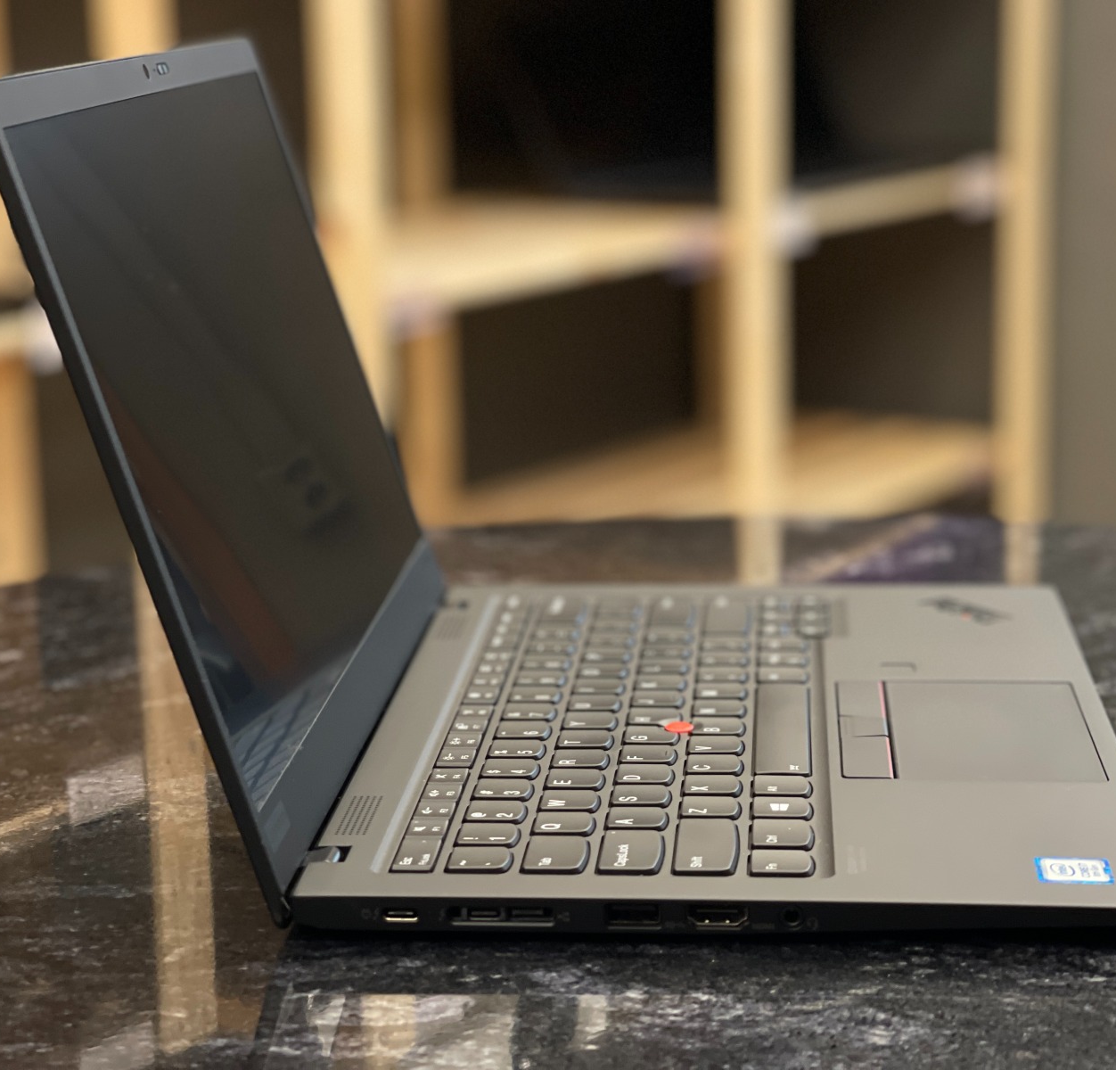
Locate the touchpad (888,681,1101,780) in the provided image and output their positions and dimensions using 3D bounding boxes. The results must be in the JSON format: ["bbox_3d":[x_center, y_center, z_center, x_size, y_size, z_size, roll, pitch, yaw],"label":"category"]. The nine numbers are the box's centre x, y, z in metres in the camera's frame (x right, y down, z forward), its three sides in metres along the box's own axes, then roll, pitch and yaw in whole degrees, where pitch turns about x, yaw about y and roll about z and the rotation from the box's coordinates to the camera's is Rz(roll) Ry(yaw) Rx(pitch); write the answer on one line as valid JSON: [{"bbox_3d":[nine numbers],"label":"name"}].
[{"bbox_3d":[0.128,0.058,0.785,0.058,0.002,0.100,0,13,5],"label":"touchpad"}]

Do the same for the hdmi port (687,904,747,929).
[{"bbox_3d":[0.040,0.093,0.653,0.015,0.006,0.007,0,13,5],"label":"hdmi port"}]

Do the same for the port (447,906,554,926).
[{"bbox_3d":[-0.014,0.094,0.658,0.026,0.005,0.007,0,13,5],"label":"port"}]

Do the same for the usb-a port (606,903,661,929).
[{"bbox_3d":[0.019,0.093,0.655,0.013,0.007,0.007,0,13,5],"label":"usb-a port"}]

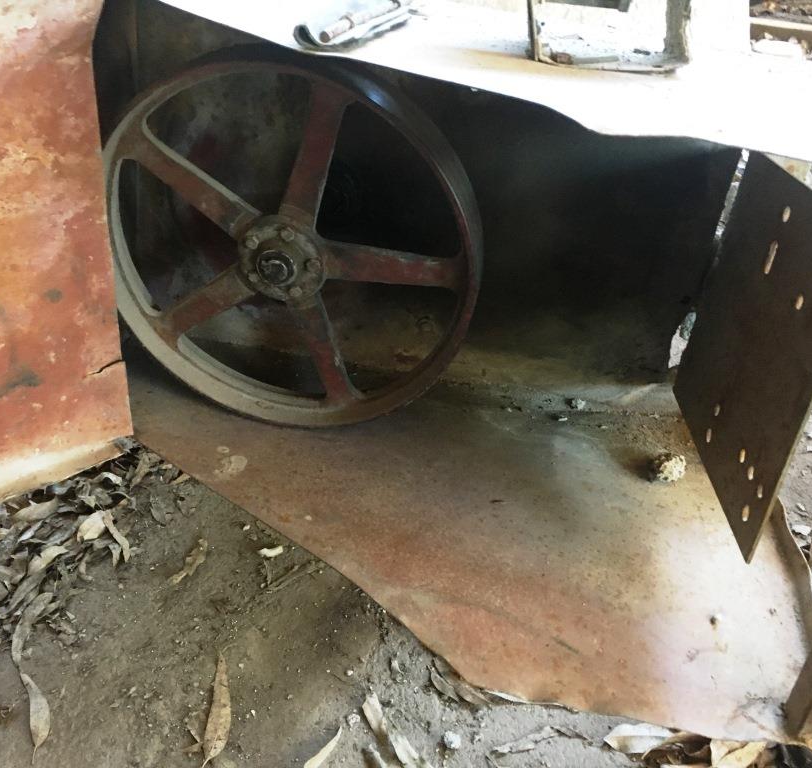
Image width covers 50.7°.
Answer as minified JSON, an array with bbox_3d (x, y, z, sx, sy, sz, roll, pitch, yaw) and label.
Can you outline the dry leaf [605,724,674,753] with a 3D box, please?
[{"bbox_3d":[0.276,0.416,1.006,0.084,0.016,0.035,-1,34,-10],"label":"dry leaf"}]

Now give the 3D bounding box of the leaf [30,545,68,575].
[{"bbox_3d":[-0.592,0.287,1.402,0.033,0.030,0.083,18,33,19],"label":"leaf"}]

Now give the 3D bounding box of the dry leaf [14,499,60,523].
[{"bbox_3d":[-0.636,0.221,1.484,0.090,0.030,0.037,-19,39,-35],"label":"dry leaf"}]

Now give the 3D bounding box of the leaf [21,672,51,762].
[{"bbox_3d":[-0.508,0.454,1.187,0.029,0.018,0.156,-10,34,-25],"label":"leaf"}]

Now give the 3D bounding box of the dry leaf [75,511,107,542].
[{"bbox_3d":[-0.543,0.244,1.482,0.042,0.030,0.081,0,31,-10],"label":"dry leaf"}]

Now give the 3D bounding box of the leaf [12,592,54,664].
[{"bbox_3d":[-0.460,0.299,1.058,0.022,0.020,0.094,4,33,-3],"label":"leaf"}]

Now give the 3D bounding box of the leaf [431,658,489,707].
[{"bbox_3d":[0.064,0.367,1.052,0.076,0.018,0.030,30,40,32],"label":"leaf"}]

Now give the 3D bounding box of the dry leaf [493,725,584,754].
[{"bbox_3d":[0.189,0.506,1.224,0.138,0.020,0.037,0,31,-11],"label":"dry leaf"}]

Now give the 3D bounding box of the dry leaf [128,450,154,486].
[{"bbox_3d":[-0.408,0.130,1.323,0.018,0.018,0.070,8,33,3],"label":"dry leaf"}]

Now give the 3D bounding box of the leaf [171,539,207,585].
[{"bbox_3d":[-0.362,0.306,1.467,0.032,0.018,0.115,11,31,8],"label":"leaf"}]

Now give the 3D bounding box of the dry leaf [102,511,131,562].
[{"bbox_3d":[-0.403,0.212,1.194,0.016,0.020,0.091,-15,39,-29],"label":"dry leaf"}]

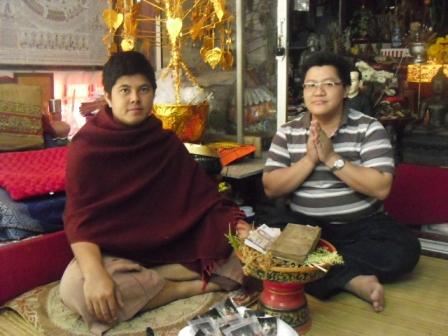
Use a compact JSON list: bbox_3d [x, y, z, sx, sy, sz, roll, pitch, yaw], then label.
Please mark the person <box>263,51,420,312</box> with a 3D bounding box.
[{"bbox_3d":[0.385,-0.024,1.710,0.660,0.850,0.650,2,7,15],"label":"person"}]

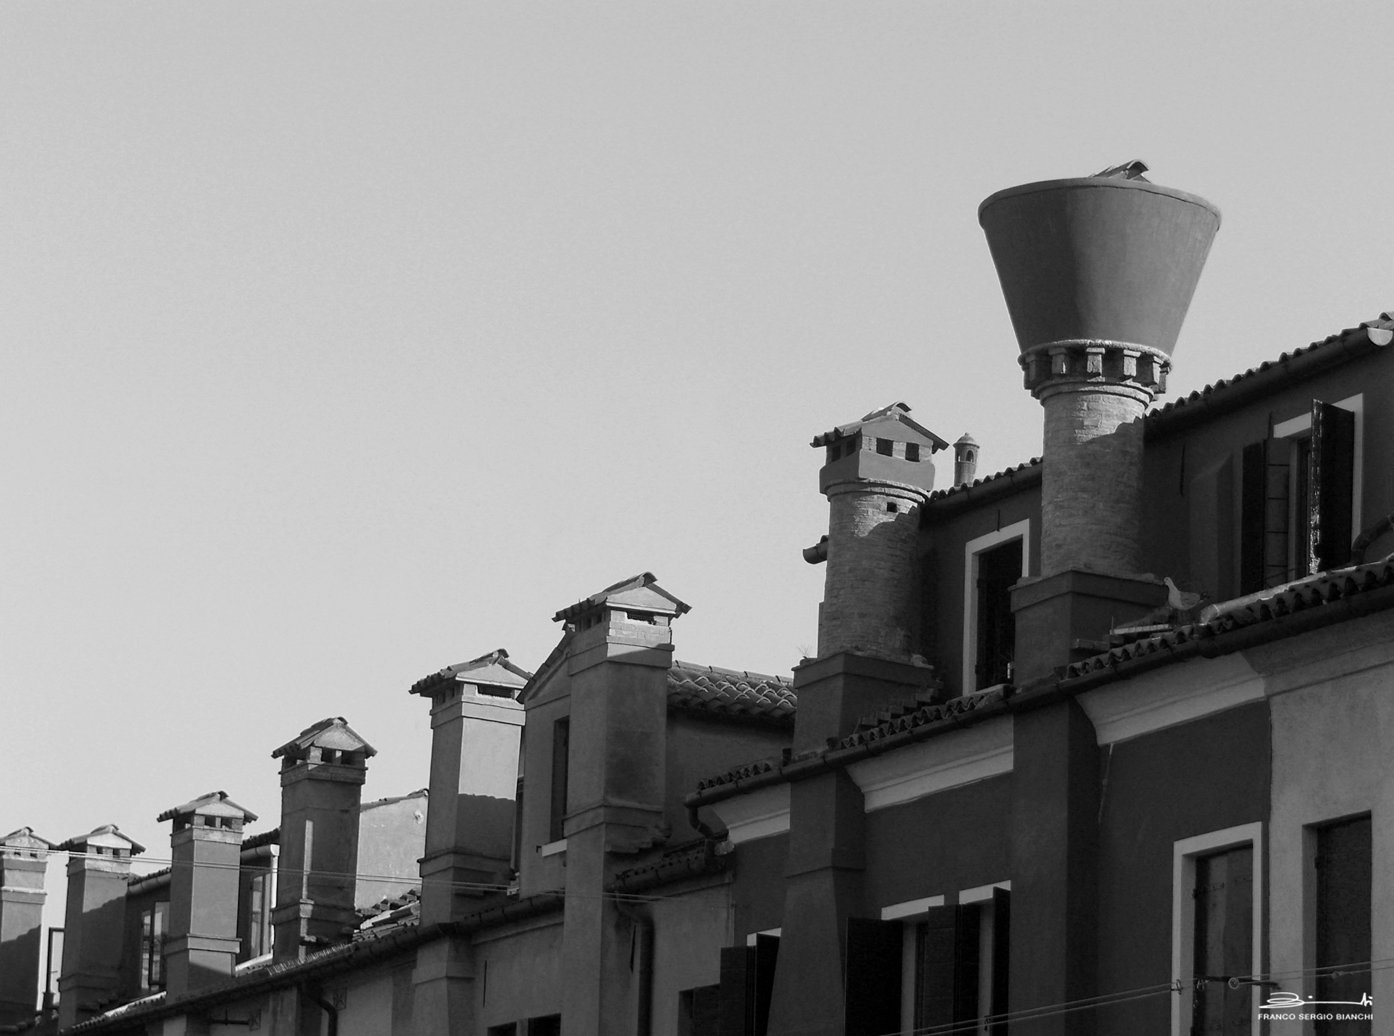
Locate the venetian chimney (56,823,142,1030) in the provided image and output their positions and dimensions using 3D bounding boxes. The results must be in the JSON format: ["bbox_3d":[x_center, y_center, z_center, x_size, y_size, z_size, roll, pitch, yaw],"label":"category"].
[{"bbox_3d":[-7.378,5.027,49.419,0.879,2.433,0.874,9,-15,-24],"label":"venetian chimney"}]

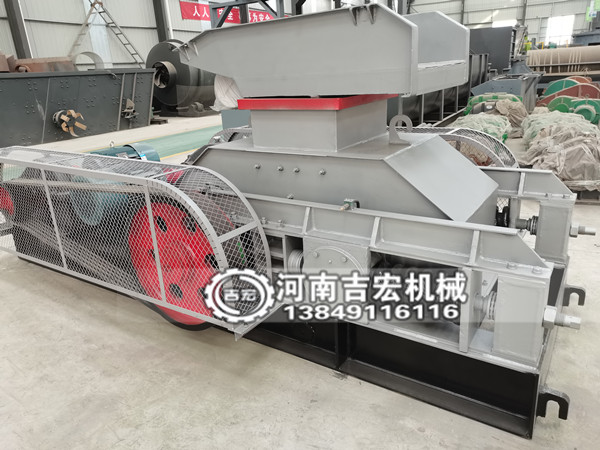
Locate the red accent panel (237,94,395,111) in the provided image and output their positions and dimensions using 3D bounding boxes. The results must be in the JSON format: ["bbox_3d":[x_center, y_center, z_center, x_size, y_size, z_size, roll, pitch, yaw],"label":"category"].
[{"bbox_3d":[0.119,-0.671,2.381,0.585,0.051,0.678,9,24,33],"label":"red accent panel"}]

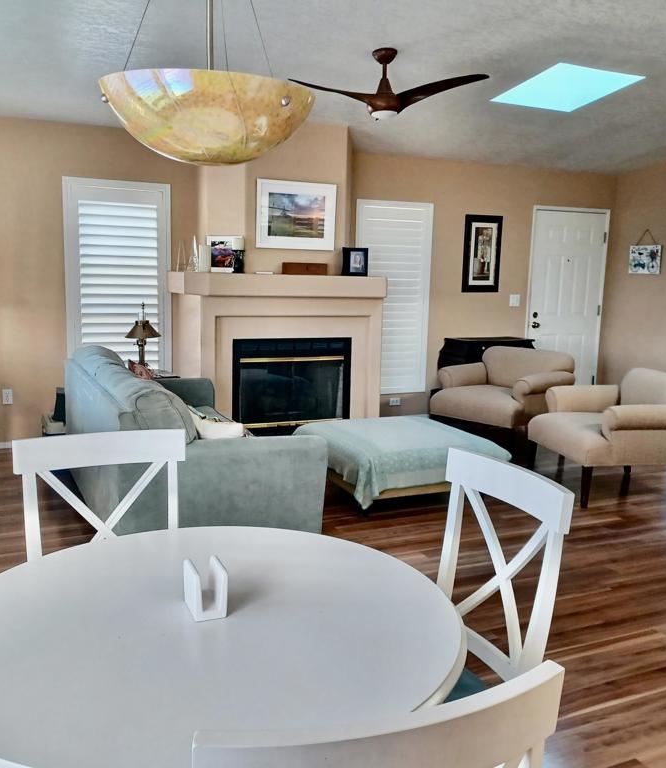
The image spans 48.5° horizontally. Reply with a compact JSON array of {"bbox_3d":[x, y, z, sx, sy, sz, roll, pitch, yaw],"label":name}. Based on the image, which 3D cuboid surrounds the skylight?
[{"bbox_3d":[1.627,-2.088,5.174,0.730,0.080,0.710,-2,1,-24],"label":"skylight"}]

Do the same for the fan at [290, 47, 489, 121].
[{"bbox_3d":[0.305,-1.802,4.508,1.168,0.415,1.057,2,9,3],"label":"fan"}]

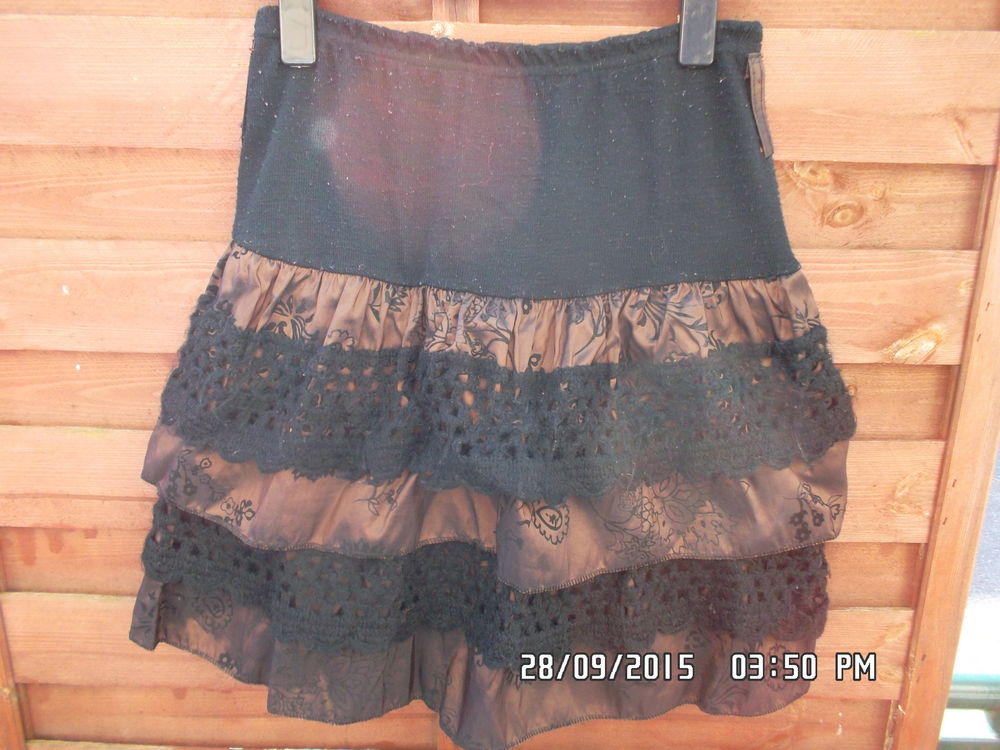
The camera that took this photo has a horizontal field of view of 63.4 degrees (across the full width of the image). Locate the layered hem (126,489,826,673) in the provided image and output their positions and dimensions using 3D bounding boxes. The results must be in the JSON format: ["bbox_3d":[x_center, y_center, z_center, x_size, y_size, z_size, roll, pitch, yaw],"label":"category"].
[{"bbox_3d":[-0.010,0.168,0.671,0.572,0.139,0.075,1,16,0],"label":"layered hem"}]

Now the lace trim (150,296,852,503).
[{"bbox_3d":[0.005,0.015,0.628,0.543,0.153,0.075,1,16,0],"label":"lace trim"}]

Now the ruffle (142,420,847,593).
[{"bbox_3d":[-0.002,0.103,0.653,0.567,0.131,0.075,1,16,0],"label":"ruffle"}]

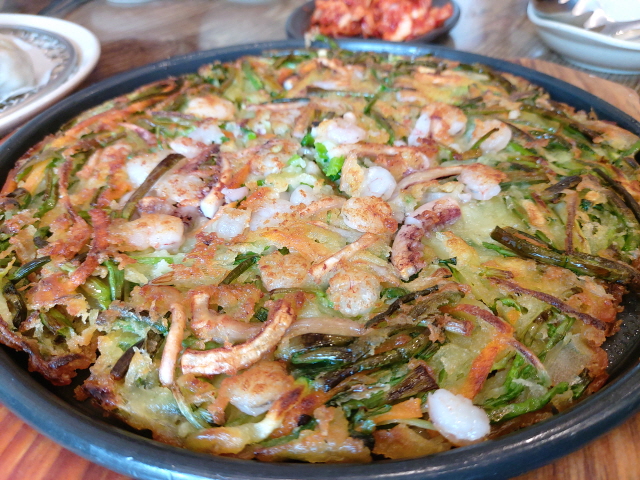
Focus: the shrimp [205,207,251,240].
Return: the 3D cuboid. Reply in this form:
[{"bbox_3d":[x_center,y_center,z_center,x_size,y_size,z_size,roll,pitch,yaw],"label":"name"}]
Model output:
[{"bbox_3d":[-0.034,-0.006,0.172,0.018,0.009,0.013,-1,41,0],"label":"shrimp"}]

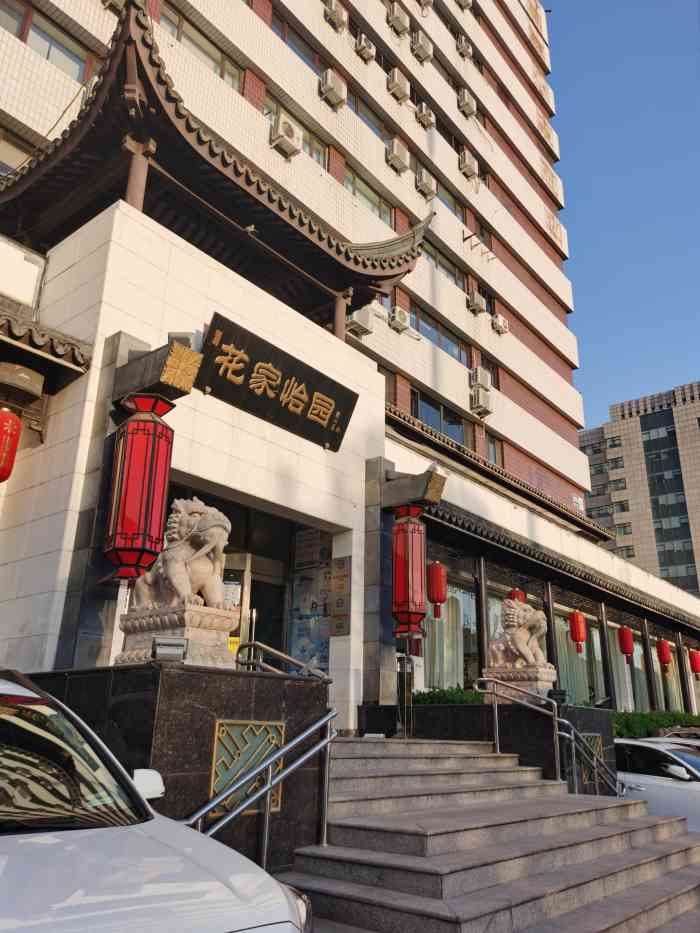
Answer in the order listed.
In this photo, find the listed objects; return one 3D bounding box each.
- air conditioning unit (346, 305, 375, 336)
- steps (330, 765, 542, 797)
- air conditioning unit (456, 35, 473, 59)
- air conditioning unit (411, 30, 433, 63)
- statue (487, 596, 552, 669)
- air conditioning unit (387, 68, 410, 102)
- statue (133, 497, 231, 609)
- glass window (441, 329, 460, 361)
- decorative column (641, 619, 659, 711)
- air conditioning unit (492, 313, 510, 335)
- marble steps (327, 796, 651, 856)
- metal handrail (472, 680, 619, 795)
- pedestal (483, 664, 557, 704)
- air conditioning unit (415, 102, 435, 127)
[{"bbox_3d":[0.242,-4.277,21.373,0.333,0.566,0.828,-15,-26,37],"label":"air conditioning unit"},{"bbox_3d":[0.857,3.147,7.316,0.330,0.153,3.990,-15,-26,37],"label":"steps"},{"bbox_3d":[5.224,-18.993,33.091,0.310,0.640,0.760,-15,-26,37],"label":"air conditioning unit"},{"bbox_3d":[2.949,-16.962,29.450,0.320,0.660,0.860,-15,-26,37],"label":"air conditioning unit"},{"bbox_3d":[2.560,2.528,10.919,0.760,0.940,0.470,-15,-26,37],"label":"statue"},{"bbox_3d":[1.840,-14.003,26.717,0.333,0.576,0.798,-15,-26,37],"label":"air conditioning unit"},{"bbox_3d":[-1.425,0.774,6.337,0.750,0.940,0.470,-15,-26,37],"label":"statue"},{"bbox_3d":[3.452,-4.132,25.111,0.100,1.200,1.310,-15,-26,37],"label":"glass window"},{"bbox_3d":[9.798,6.717,23.789,0.210,3.350,0.250,-15,-26,37],"label":"decorative column"},{"bbox_3d":[6.196,-5.781,29.749,0.290,0.540,0.760,-15,-26,37],"label":"air conditioning unit"},{"bbox_3d":[1.658,3.443,7.136,1.000,0.155,4.630,-15,-26,37],"label":"marble steps"},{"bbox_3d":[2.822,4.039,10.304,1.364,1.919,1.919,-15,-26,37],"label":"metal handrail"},{"bbox_3d":[2.445,3.207,10.512,0.889,0.505,0.596,-15,-26,37],"label":"pedestal"},{"bbox_3d":[2.971,-13.597,28.285,0.290,0.560,0.790,-15,-26,37],"label":"air conditioning unit"}]

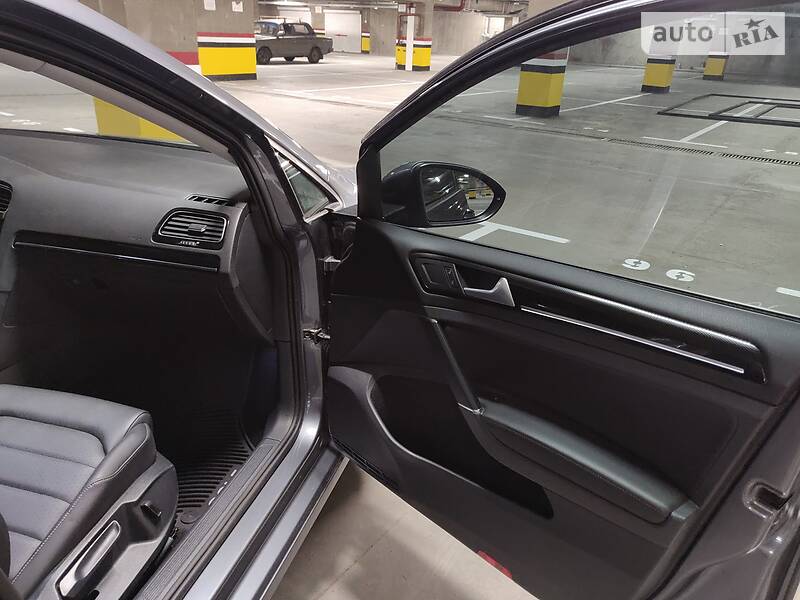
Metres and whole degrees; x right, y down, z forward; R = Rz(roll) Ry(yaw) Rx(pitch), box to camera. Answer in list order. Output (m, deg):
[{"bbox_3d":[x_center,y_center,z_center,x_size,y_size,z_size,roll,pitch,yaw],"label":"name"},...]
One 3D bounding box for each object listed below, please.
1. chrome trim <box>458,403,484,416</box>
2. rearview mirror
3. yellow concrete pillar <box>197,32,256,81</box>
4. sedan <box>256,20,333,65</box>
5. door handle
[{"bbox_3d":[0.138,0.205,1.091,0.055,0.018,0.025,22,31,35],"label":"chrome trim"},{"bbox_3d":[0.095,-0.231,1.259,0.225,0.145,0.125,-12,29,-28],"label":"rearview mirror"},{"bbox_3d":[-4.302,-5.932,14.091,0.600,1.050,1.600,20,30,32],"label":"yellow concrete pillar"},{"bbox_3d":[-4.337,-9.390,21.009,1.610,1.450,4.100,20,30,32],"label":"sedan"},{"bbox_3d":[0.160,-0.017,1.040,0.105,0.045,0.030,22,31,35],"label":"door handle"}]

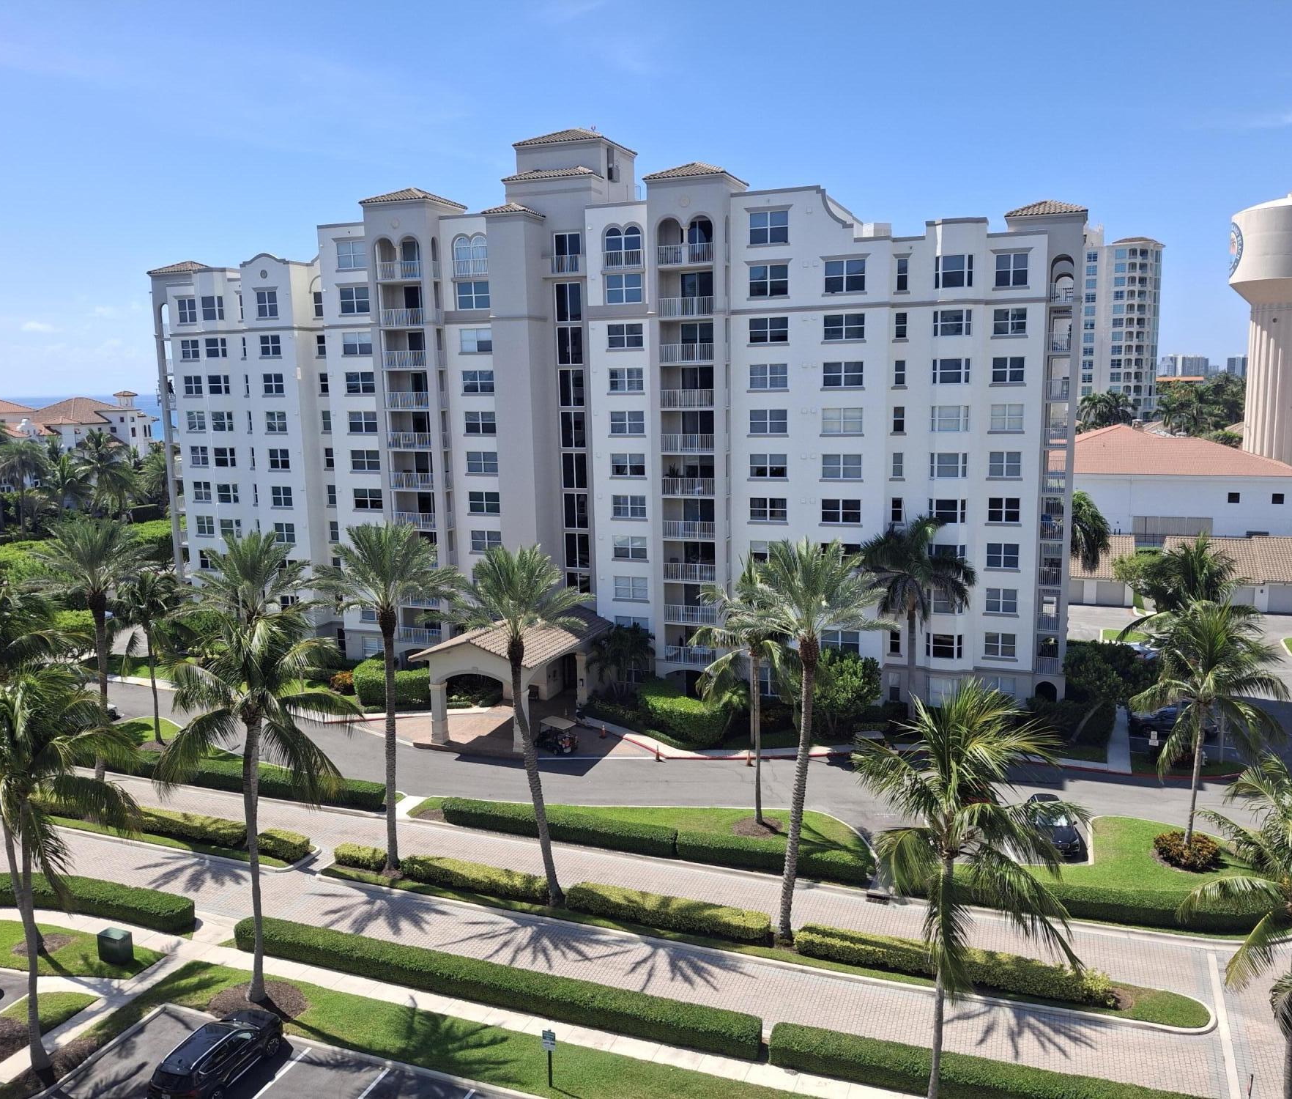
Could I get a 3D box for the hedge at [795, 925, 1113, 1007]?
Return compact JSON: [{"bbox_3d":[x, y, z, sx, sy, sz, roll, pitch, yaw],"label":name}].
[{"bbox_3d":[10.720,14.745,37.772,10.648,0.800,1.100,2,10,21],"label":"hedge"}]

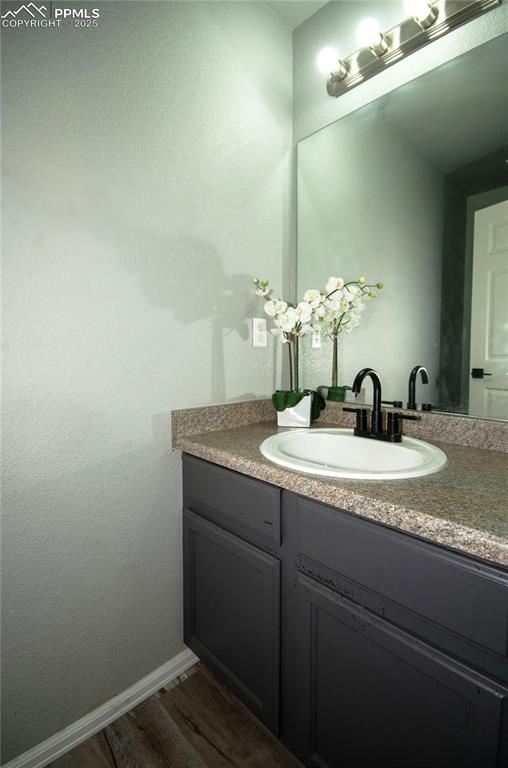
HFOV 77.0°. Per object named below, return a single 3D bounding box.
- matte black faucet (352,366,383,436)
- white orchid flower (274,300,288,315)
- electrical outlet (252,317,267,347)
[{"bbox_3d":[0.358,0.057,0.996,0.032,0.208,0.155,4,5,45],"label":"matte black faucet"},{"bbox_3d":[0.103,-0.288,1.200,0.052,0.055,0.032,1,6,6],"label":"white orchid flower"},{"bbox_3d":[0.024,-0.211,1.310,0.008,0.117,0.072,4,5,45],"label":"electrical outlet"}]

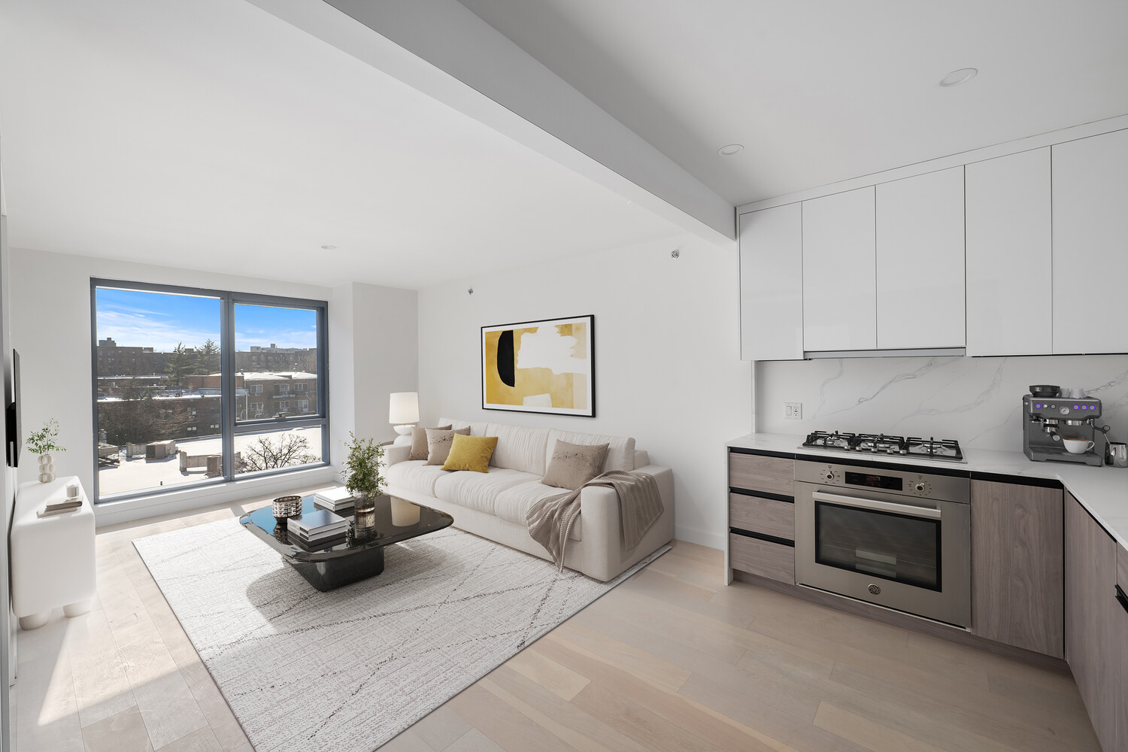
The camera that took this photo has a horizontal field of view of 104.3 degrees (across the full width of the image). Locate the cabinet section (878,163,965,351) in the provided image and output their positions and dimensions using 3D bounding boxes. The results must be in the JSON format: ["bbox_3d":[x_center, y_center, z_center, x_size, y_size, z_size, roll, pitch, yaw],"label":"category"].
[{"bbox_3d":[2.058,-0.625,2.542,0.379,0.947,0.340,0,1,39],"label":"cabinet section"}]

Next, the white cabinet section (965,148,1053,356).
[{"bbox_3d":[2.325,-0.604,2.328,0.305,0.994,0.340,0,1,39],"label":"white cabinet section"}]

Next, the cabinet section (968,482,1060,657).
[{"bbox_3d":[2.252,0.864,2.239,0.295,0.738,0.590,0,1,39],"label":"cabinet section"}]

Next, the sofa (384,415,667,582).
[{"bbox_3d":[-0.569,0.930,4.238,3.060,0.860,0.970,0,1,40],"label":"sofa"}]

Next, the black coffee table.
[{"bbox_3d":[-1.690,1.209,3.287,1.560,0.355,1.020,0,1,40],"label":"black coffee table"}]

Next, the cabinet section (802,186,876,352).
[{"bbox_3d":[1.762,-0.626,2.780,0.377,0.948,0.340,0,1,39],"label":"cabinet section"}]

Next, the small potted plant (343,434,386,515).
[{"bbox_3d":[-1.507,0.721,3.311,0.270,0.605,0.270,0,1,40],"label":"small potted plant"}]

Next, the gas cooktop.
[{"bbox_3d":[1.854,0.400,2.581,0.750,0.058,0.510,0,1,40],"label":"gas cooktop"}]

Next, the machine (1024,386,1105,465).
[{"bbox_3d":[2.504,0.235,2.209,0.235,0.373,0.300,0,1,40],"label":"machine"}]

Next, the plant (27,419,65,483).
[{"bbox_3d":[-4.177,0.595,3.529,0.220,0.515,0.220,0,1,40],"label":"plant"}]

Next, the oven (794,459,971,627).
[{"bbox_3d":[1.821,0.854,2.534,0.757,0.735,0.610,0,1,40],"label":"oven"}]

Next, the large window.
[{"bbox_3d":[-3.734,0.121,4.910,0.110,2.140,2.105,0,1,40],"label":"large window"}]

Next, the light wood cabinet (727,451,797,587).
[{"bbox_3d":[1.405,0.913,2.935,0.396,0.870,0.610,0,1,40],"label":"light wood cabinet"}]

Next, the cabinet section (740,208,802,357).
[{"bbox_3d":[1.467,-0.606,3.017,0.381,0.993,0.340,0,1,39],"label":"cabinet section"}]

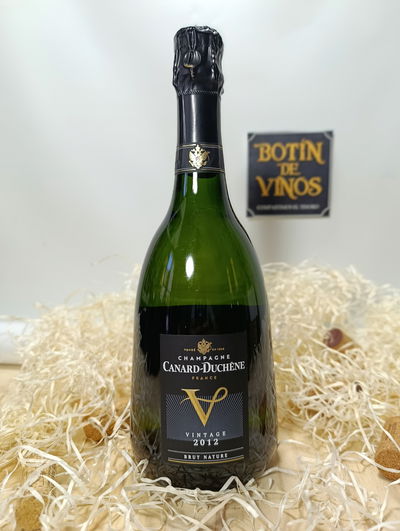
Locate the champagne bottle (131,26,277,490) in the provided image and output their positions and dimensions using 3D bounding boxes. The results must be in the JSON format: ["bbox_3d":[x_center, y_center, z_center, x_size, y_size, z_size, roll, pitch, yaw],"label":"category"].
[{"bbox_3d":[0.001,-0.012,0.248,0.101,0.290,0.101,-1,2,0],"label":"champagne bottle"}]

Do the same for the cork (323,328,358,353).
[{"bbox_3d":[0.170,0.092,0.415,0.045,0.024,0.024,28,-14,-31],"label":"cork"}]

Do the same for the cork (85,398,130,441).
[{"bbox_3d":[-0.063,0.116,0.275,0.026,0.026,0.045,1,2,37],"label":"cork"}]

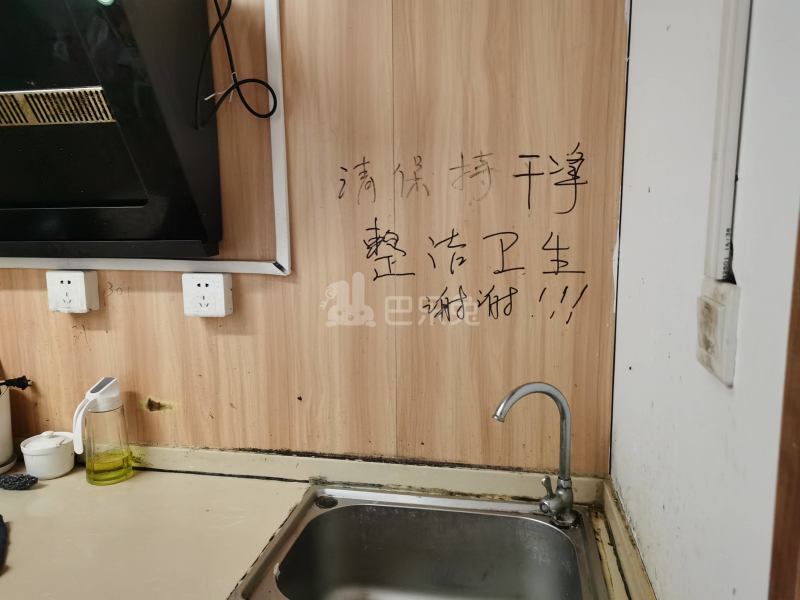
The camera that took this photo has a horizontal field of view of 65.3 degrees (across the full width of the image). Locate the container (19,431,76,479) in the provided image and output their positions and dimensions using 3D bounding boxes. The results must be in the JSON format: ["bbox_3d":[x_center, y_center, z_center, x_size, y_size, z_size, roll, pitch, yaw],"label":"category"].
[{"bbox_3d":[-0.747,0.325,1.331,0.104,0.086,0.104,1,9,11],"label":"container"}]

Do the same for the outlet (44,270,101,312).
[{"bbox_3d":[-0.685,-0.018,1.309,0.086,0.086,0.040,1,9,11],"label":"outlet"}]

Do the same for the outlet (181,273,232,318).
[{"bbox_3d":[-0.384,-0.012,1.253,0.086,0.086,0.040,1,9,11],"label":"outlet"}]

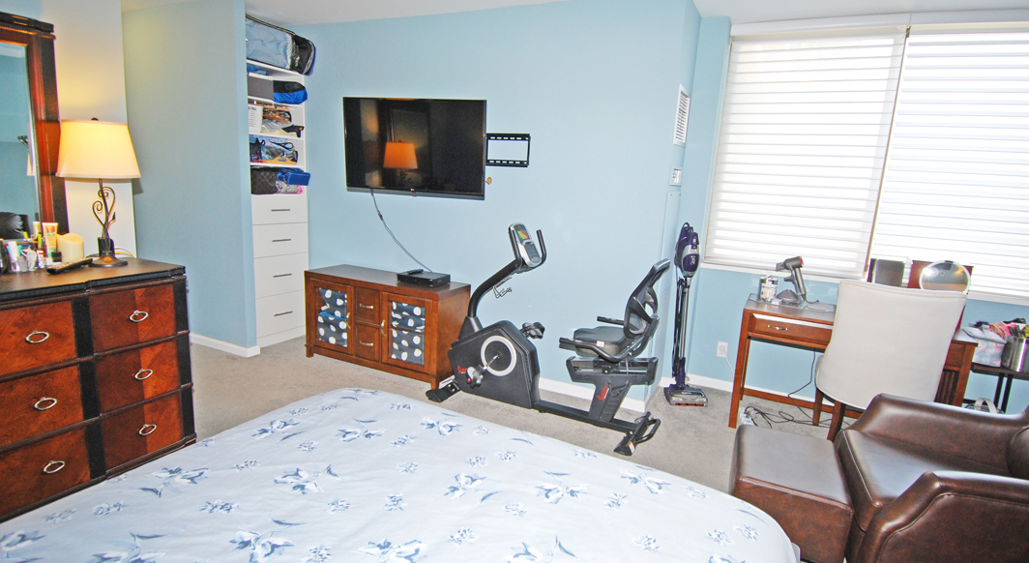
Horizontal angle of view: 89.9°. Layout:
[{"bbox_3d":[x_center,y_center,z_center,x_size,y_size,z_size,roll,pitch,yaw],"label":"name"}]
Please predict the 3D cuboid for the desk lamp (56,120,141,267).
[{"bbox_3d":[-1.909,-0.411,2.384,0.305,0.656,0.305,8,12,24],"label":"desk lamp"}]

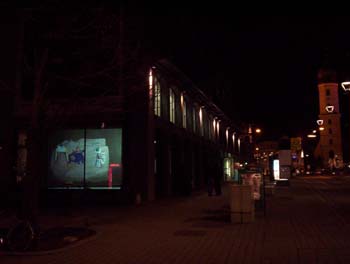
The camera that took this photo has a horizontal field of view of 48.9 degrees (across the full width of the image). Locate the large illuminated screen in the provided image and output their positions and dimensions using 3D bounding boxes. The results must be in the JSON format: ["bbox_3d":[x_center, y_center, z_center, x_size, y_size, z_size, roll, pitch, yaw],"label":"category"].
[{"bbox_3d":[-3.961,1.183,17.000,3.380,2.650,0.150,-1,-5,7],"label":"large illuminated screen"}]

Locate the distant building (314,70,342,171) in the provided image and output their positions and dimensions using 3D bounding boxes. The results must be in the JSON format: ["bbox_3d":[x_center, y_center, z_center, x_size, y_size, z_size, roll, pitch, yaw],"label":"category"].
[{"bbox_3d":[74.240,-6.006,185.000,11.000,48.000,11.000,-2,-6,20],"label":"distant building"}]

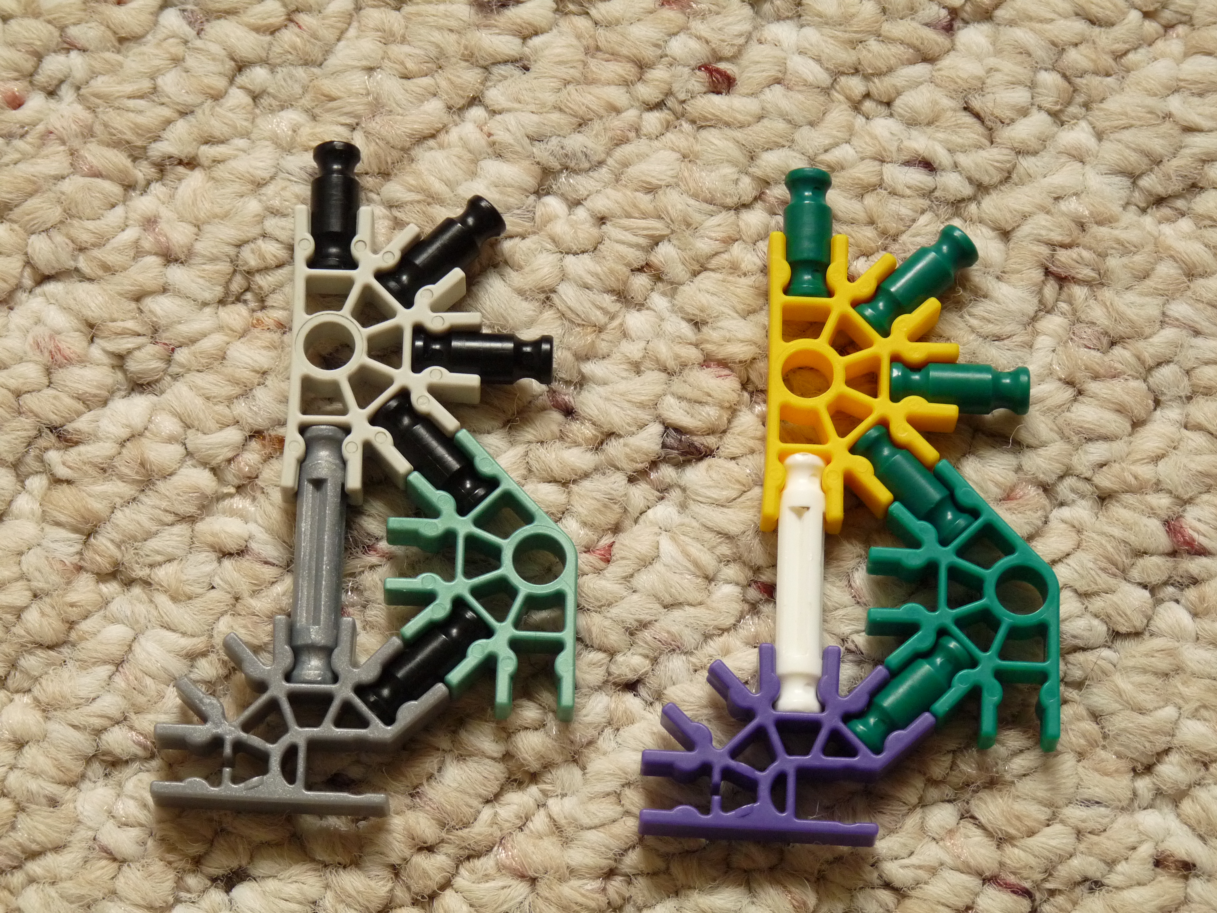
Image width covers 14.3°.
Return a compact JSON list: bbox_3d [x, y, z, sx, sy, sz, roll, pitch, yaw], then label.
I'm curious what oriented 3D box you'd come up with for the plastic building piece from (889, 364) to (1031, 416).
[{"bbox_3d":[0.043,-0.009,0.595,0.017,0.006,0.006,2,70,0],"label":"plastic building piece"}]

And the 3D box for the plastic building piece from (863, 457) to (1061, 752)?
[{"bbox_3d":[0.043,0.018,0.586,0.023,0.006,0.035,2,70,0],"label":"plastic building piece"}]

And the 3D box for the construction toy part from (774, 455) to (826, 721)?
[{"bbox_3d":[0.024,0.016,0.586,0.006,0.006,0.033,2,70,0],"label":"construction toy part"}]

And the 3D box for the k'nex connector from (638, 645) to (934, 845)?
[{"bbox_3d":[0.021,0.034,0.579,0.035,0.006,0.023,2,70,0],"label":"k'nex connector"}]

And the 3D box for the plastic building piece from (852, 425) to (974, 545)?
[{"bbox_3d":[0.037,0.004,0.591,0.006,0.006,0.017,-42,76,-14],"label":"plastic building piece"}]

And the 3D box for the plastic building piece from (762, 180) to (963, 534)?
[{"bbox_3d":[0.031,-0.010,0.595,0.023,0.006,0.040,2,70,0],"label":"plastic building piece"}]

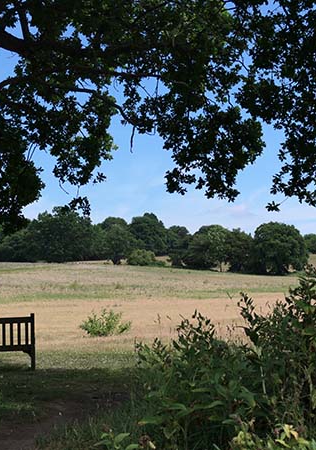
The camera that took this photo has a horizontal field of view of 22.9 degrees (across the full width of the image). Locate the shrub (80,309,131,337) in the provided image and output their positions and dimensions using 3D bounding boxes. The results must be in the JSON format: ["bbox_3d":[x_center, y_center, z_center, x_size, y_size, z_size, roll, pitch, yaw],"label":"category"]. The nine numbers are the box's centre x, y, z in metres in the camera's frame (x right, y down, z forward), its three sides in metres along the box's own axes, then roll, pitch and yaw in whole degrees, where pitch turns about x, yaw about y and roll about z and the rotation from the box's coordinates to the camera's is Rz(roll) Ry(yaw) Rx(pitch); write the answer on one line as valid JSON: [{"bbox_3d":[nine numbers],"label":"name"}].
[{"bbox_3d":[-1.238,2.300,18.400,1.170,0.650,1.050,-1,-3,0],"label":"shrub"}]

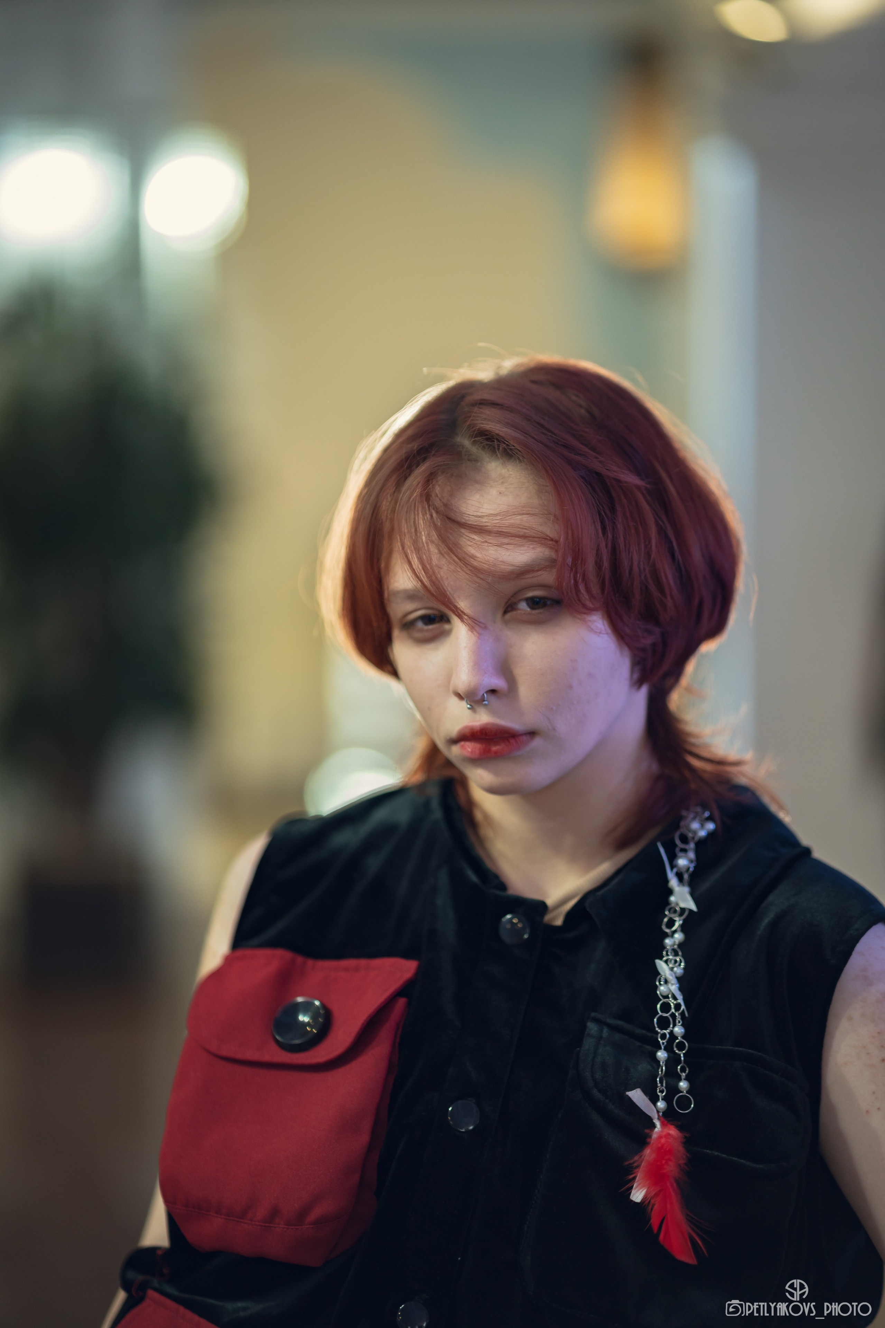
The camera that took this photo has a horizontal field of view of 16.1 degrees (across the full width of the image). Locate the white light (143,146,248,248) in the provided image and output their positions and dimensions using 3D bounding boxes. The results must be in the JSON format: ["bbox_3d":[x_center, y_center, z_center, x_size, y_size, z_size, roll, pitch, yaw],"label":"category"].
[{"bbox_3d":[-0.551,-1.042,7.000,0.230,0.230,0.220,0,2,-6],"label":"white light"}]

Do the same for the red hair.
[{"bbox_3d":[0.056,-0.034,1.800,0.235,0.275,0.240,-3,7,21],"label":"red hair"}]

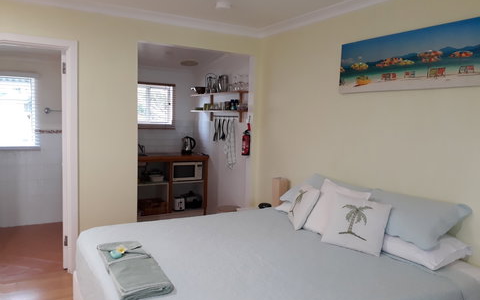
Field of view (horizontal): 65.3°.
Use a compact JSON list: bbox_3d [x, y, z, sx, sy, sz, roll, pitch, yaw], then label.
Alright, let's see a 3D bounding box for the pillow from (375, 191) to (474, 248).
[{"bbox_3d":[0.993,0.413,2.336,0.410,0.150,0.700,-41,23,-19],"label":"pillow"}]

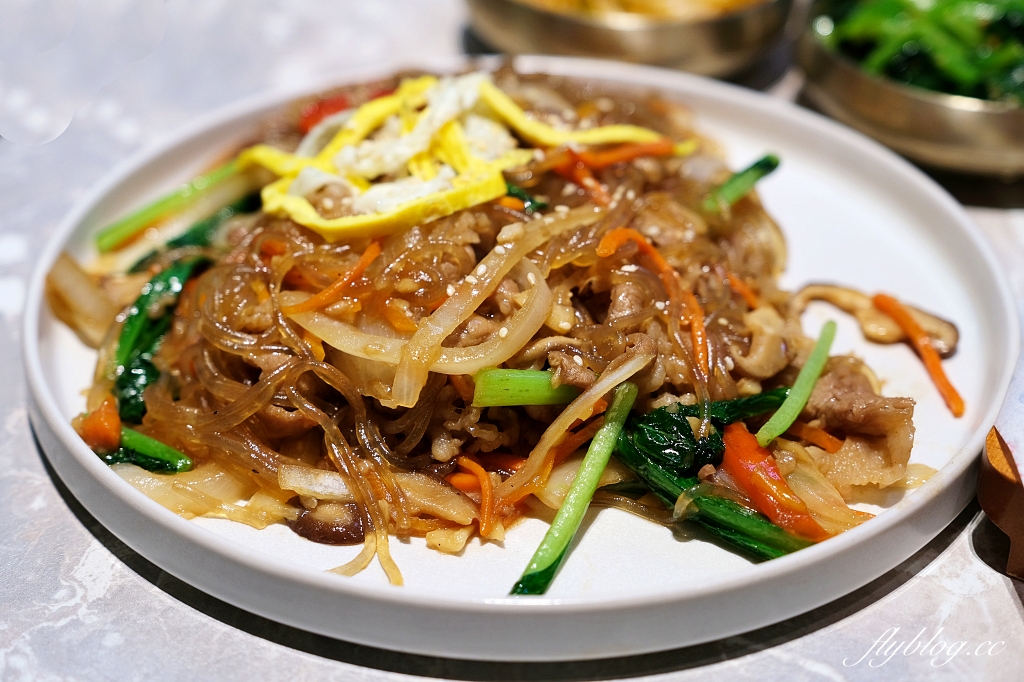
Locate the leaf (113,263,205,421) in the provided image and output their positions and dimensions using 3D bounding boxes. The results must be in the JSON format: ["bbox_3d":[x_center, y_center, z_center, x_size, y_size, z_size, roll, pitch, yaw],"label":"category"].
[{"bbox_3d":[-0.089,-0.001,0.413,0.015,0.011,0.050,5,48,8],"label":"leaf"}]

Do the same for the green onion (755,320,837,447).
[{"bbox_3d":[0.069,0.010,0.393,0.006,0.005,0.042,19,48,25],"label":"green onion"}]

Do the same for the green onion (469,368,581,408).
[{"bbox_3d":[0.005,0.011,0.386,0.027,0.008,0.008,1,36,2],"label":"green onion"}]

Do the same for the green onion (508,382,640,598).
[{"bbox_3d":[0.016,0.033,0.371,0.007,0.006,0.059,15,54,20],"label":"green onion"}]

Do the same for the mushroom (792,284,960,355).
[{"bbox_3d":[0.097,-0.006,0.436,0.043,0.009,0.017,18,40,24],"label":"mushroom"}]

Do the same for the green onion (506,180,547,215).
[{"bbox_3d":[0.003,-0.038,0.428,0.014,0.005,0.006,26,42,18],"label":"green onion"}]

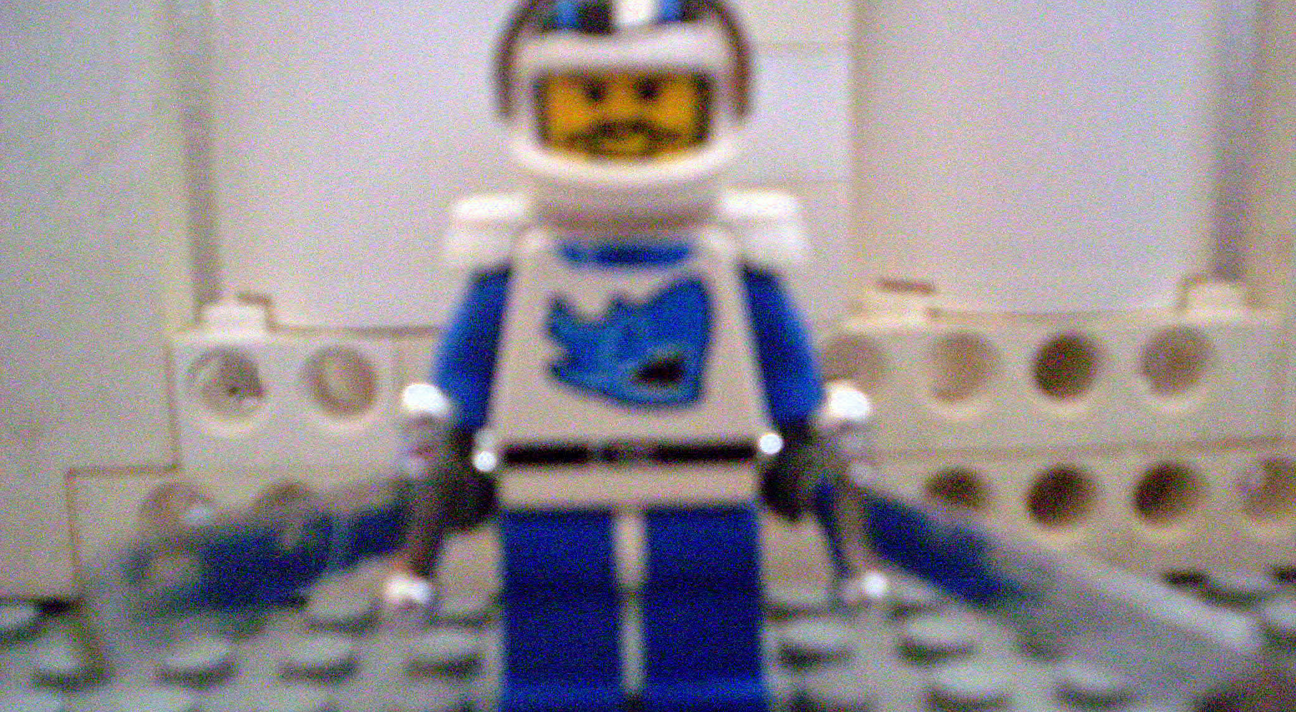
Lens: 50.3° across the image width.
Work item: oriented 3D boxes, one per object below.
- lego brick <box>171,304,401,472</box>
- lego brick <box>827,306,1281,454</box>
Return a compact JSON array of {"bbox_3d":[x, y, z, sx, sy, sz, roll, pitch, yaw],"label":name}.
[{"bbox_3d":[-0.026,0.002,0.102,0.016,0.011,0.008,-2,14,-2],"label":"lego brick"},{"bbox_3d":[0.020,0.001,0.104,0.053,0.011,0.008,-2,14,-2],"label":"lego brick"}]

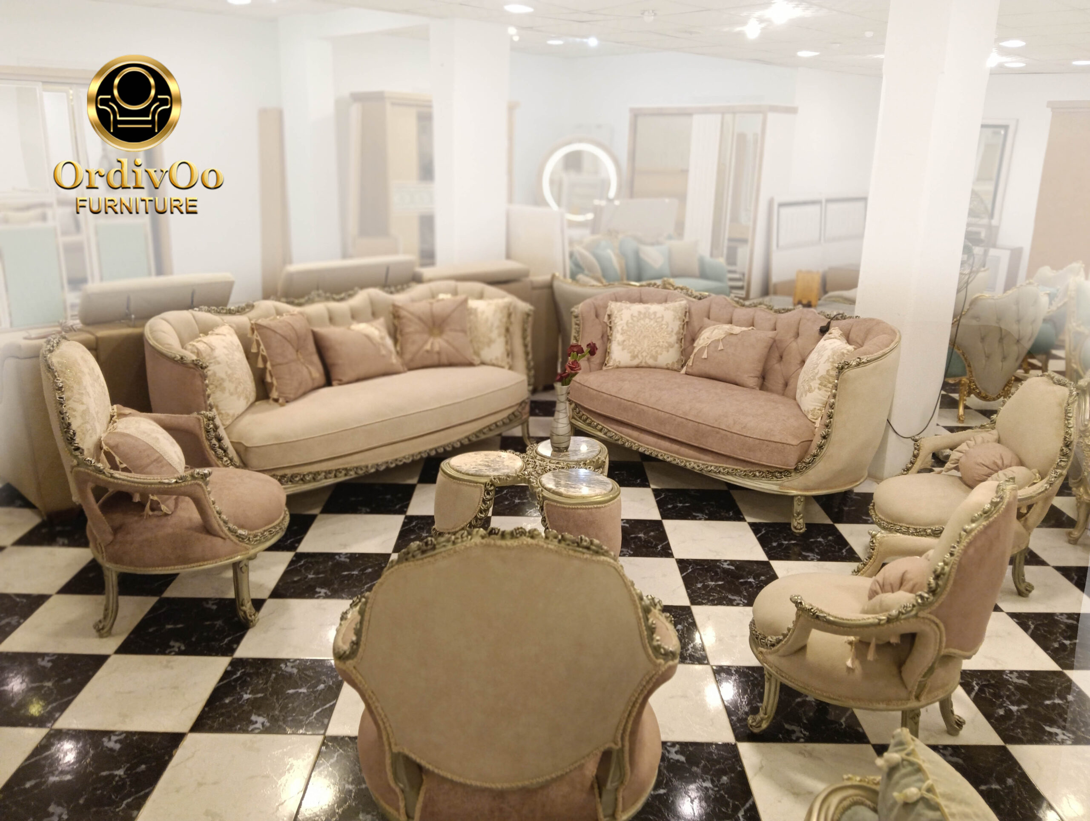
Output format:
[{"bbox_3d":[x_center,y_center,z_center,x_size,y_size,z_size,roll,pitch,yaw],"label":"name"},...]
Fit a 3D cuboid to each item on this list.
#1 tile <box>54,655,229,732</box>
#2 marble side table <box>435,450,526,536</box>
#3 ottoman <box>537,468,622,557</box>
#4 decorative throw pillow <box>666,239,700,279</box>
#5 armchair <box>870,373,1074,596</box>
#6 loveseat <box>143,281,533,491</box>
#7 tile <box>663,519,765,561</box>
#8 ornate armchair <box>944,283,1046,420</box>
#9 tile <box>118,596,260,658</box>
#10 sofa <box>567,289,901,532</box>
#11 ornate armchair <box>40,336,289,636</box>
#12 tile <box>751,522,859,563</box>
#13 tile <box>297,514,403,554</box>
[{"bbox_3d":[-1.268,0.900,2.716,0.410,0.010,0.410,1,16,-1],"label":"tile"},{"bbox_3d":[-0.277,0.429,3.659,0.369,0.410,0.369,1,16,-1],"label":"marble side table"},{"bbox_3d":[0.135,0.486,3.357,0.315,0.400,0.315,1,17,0],"label":"ottoman"},{"bbox_3d":[1.426,-1.562,8.750,0.370,0.400,0.140,3,-1,4],"label":"decorative throw pillow"},{"bbox_3d":[1.685,0.263,3.498,0.730,0.910,0.656,3,16,6],"label":"armchair"},{"bbox_3d":[-0.968,-0.133,4.596,0.984,0.931,2.173,14,21,37],"label":"loveseat"},{"bbox_3d":[0.772,0.597,3.919,0.410,0.010,0.410,1,16,-1],"label":"tile"},{"bbox_3d":[2.819,-0.427,5.623,0.680,0.930,0.700,-6,19,-22],"label":"ornate armchair"},{"bbox_3d":[-1.243,0.767,3.030,0.400,0.010,0.390,1,17,-1],"label":"tile"},{"bbox_3d":[0.961,-0.102,4.650,0.964,0.931,1.796,-13,22,-40],"label":"sofa"},{"bbox_3d":[-1.360,0.227,3.150,0.779,1.033,0.718,-4,17,-18],"label":"ornate armchair"},{"bbox_3d":[1.151,0.589,3.800,0.400,0.010,0.390,1,17,-1],"label":"tile"},{"bbox_3d":[-0.849,0.547,3.772,0.400,0.010,0.390,1,17,-1],"label":"tile"}]

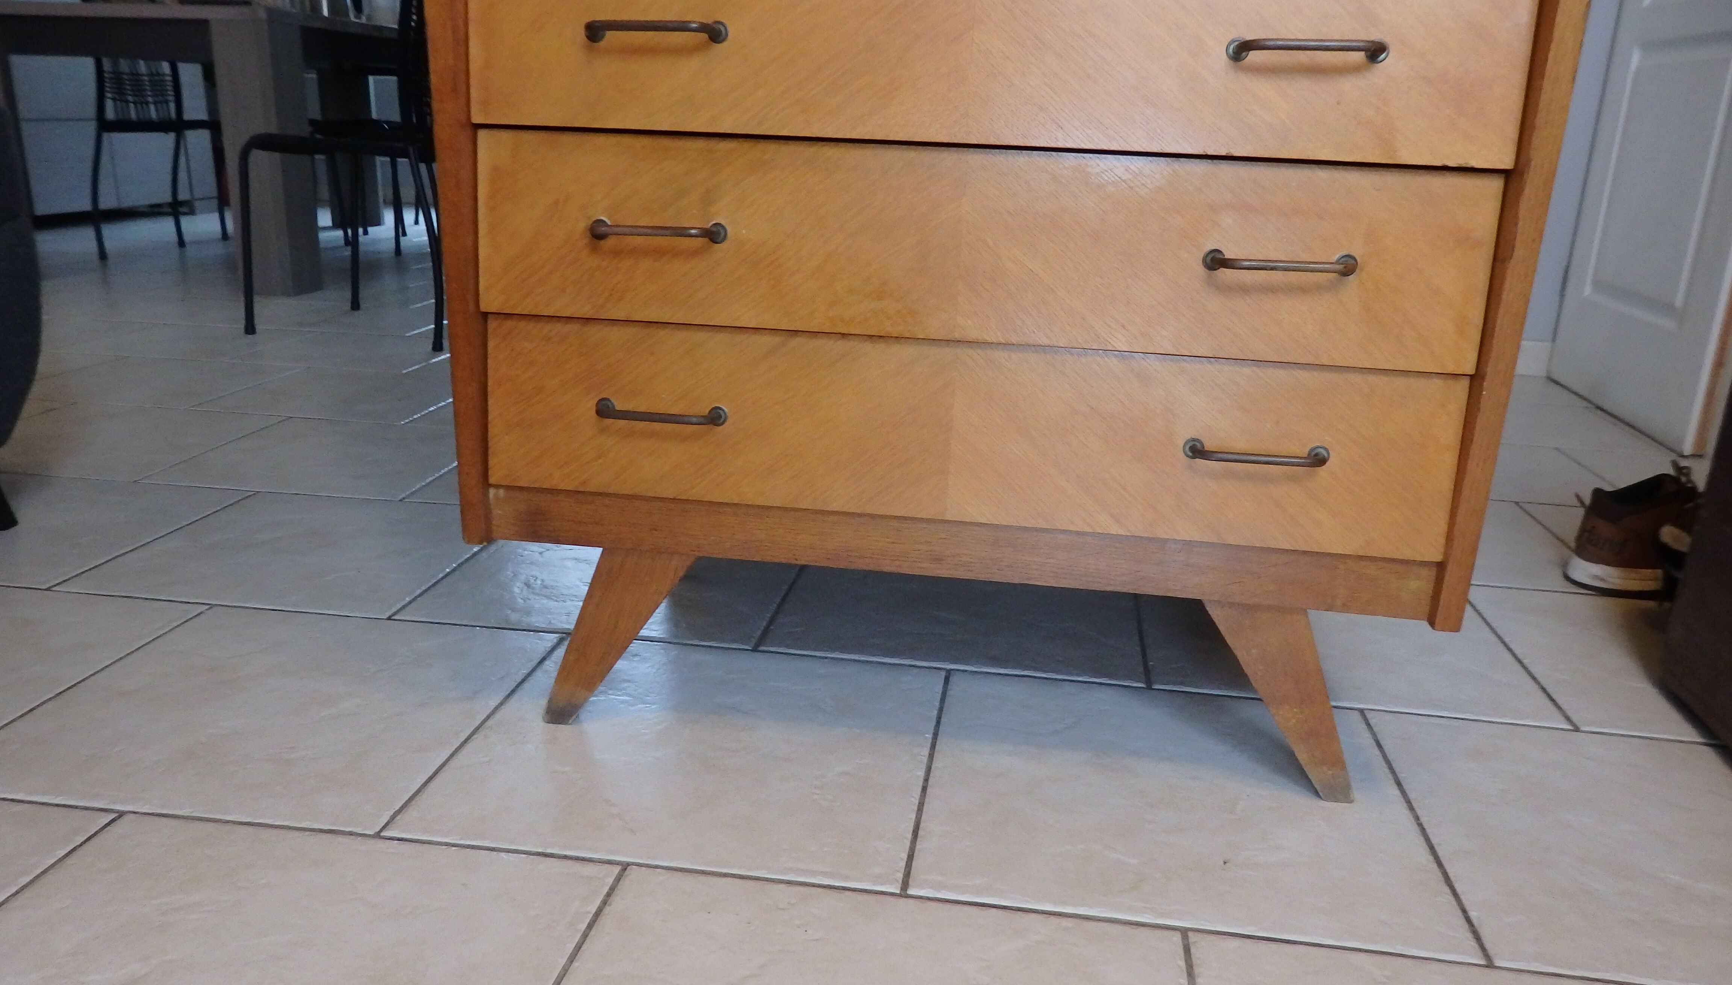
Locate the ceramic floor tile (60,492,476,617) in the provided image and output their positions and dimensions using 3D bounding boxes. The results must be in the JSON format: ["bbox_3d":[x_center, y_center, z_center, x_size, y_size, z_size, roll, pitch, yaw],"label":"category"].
[{"bbox_3d":[-0.698,0.074,1.585,0.403,0.012,0.396,4,17,7],"label":"ceramic floor tile"}]

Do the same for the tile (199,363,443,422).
[{"bbox_3d":[-0.984,-0.182,2.389,0.403,0.012,0.396,4,17,7],"label":"tile"}]

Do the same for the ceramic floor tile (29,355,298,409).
[{"bbox_3d":[-1.389,-0.212,2.443,0.403,0.012,0.396,4,17,7],"label":"ceramic floor tile"}]

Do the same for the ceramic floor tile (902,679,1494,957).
[{"bbox_3d":[0.258,0.261,1.076,0.403,0.012,0.396,4,17,7],"label":"ceramic floor tile"}]

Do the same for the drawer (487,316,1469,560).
[{"bbox_3d":[0.090,-0.091,1.168,0.791,0.150,0.320,4,17,7],"label":"drawer"}]

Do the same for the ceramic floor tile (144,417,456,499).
[{"bbox_3d":[-0.836,-0.054,1.986,0.403,0.012,0.396,4,17,7],"label":"ceramic floor tile"}]

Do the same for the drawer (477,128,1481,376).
[{"bbox_3d":[0.095,-0.235,1.124,0.791,0.150,0.320,4,17,7],"label":"drawer"}]

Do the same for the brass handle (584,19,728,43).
[{"bbox_3d":[-0.164,-0.353,0.956,0.113,0.017,0.025,4,12,7],"label":"brass handle"}]

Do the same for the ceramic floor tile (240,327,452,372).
[{"bbox_3d":[-1.131,-0.310,2.792,0.403,0.012,0.396,4,17,7],"label":"ceramic floor tile"}]

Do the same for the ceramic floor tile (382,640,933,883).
[{"bbox_3d":[-0.147,0.231,1.129,0.403,0.012,0.396,4,17,7],"label":"ceramic floor tile"}]

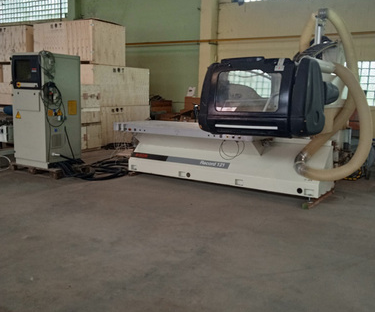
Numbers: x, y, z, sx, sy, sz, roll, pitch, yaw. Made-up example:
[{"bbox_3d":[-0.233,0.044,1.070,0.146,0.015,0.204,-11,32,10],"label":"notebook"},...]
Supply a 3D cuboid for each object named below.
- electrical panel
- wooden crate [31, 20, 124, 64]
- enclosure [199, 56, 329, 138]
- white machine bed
[{"bbox_3d":[-2.424,-0.773,6.970,0.852,1.828,0.782,6,10,29],"label":"electrical panel"},{"bbox_3d":[-2.747,-2.821,10.399,1.953,0.970,1.288,6,10,29],"label":"wooden crate"},{"bbox_3d":[1.032,-0.798,5.505,1.371,0.976,1.136,6,10,29],"label":"enclosure"},{"bbox_3d":[0.508,-0.052,6.556,3.426,0.852,1.108,6,10,29],"label":"white machine bed"}]

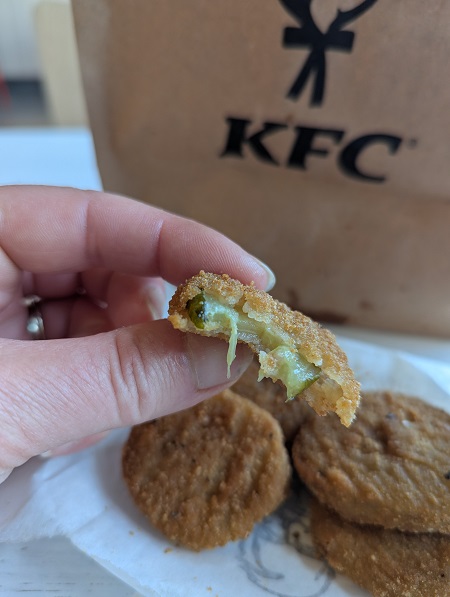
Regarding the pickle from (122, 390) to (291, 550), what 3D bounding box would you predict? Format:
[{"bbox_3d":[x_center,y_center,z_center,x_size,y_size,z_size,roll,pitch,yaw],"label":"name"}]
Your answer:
[{"bbox_3d":[-0.006,0.050,0.130,0.052,0.011,0.052,0,39,0],"label":"pickle"}]

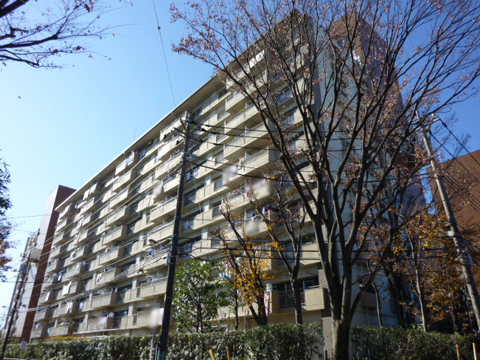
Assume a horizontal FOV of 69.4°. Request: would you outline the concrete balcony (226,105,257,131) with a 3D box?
[{"bbox_3d":[0.749,-5.472,31.082,1.200,1.304,5.000,22,-34,-37],"label":"concrete balcony"}]

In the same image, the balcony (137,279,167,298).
[{"bbox_3d":[-7.870,10.599,34.116,1.150,1.370,5.470,22,-34,-37],"label":"balcony"}]

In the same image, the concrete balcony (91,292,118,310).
[{"bbox_3d":[-15.956,14.551,41.668,1.150,1.330,5.330,22,-34,-37],"label":"concrete balcony"}]

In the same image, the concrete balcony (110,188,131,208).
[{"bbox_3d":[-16.356,2.693,48.453,1.150,1.370,5.300,22,-34,-37],"label":"concrete balcony"}]

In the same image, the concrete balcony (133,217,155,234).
[{"bbox_3d":[-11.098,5.307,41.164,0.721,1.292,5.287,22,-34,-37],"label":"concrete balcony"}]

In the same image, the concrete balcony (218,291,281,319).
[{"bbox_3d":[0.756,8.803,24.103,1.255,1.292,5.393,22,-34,-37],"label":"concrete balcony"}]

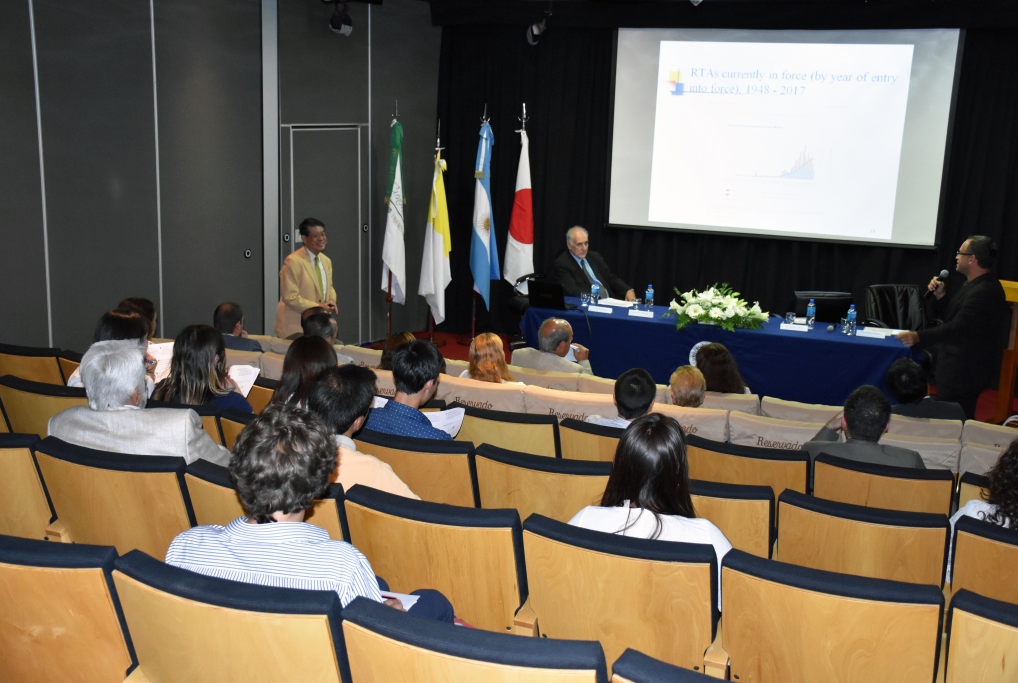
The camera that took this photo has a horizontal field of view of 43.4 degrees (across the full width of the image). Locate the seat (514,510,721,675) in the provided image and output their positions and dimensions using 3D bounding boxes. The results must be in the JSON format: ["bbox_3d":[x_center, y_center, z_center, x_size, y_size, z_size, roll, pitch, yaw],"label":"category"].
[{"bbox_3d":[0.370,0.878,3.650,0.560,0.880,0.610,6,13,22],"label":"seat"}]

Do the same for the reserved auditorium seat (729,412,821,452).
[{"bbox_3d":[1.395,0.767,6.439,0.540,0.900,0.600,7,15,22],"label":"reserved auditorium seat"}]

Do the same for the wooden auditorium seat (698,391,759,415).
[{"bbox_3d":[1.224,0.682,7.503,0.540,0.930,0.600,7,14,20],"label":"wooden auditorium seat"}]

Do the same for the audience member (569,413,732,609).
[{"bbox_3d":[0.418,0.737,3.682,0.480,1.189,0.780,7,14,20],"label":"audience member"}]

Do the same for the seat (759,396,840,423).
[{"bbox_3d":[1.739,0.732,7.379,0.540,0.900,0.600,7,15,22],"label":"seat"}]

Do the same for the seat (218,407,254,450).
[{"bbox_3d":[-0.781,0.664,5.177,0.540,0.900,0.630,7,15,22],"label":"seat"}]

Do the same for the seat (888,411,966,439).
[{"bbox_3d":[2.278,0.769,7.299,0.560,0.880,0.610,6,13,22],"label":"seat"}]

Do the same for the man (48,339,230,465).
[{"bbox_3d":[-1.115,0.513,4.356,0.580,1.203,0.850,7,15,22],"label":"man"}]

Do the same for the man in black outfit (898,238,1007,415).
[{"bbox_3d":[2.926,0.124,8.547,0.720,1.628,0.520,7,14,20],"label":"man in black outfit"}]

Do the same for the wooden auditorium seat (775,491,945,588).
[{"bbox_3d":[1.205,0.892,4.357,0.540,0.900,0.600,7,15,22],"label":"wooden auditorium seat"}]

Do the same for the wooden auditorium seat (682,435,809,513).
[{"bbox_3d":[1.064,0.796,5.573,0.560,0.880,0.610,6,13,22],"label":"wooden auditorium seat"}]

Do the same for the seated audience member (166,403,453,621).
[{"bbox_3d":[-0.352,0.662,2.966,0.540,1.227,0.850,7,15,22],"label":"seated audience member"}]

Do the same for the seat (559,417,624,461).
[{"bbox_3d":[0.542,0.764,5.617,0.540,0.930,0.600,7,14,20],"label":"seat"}]

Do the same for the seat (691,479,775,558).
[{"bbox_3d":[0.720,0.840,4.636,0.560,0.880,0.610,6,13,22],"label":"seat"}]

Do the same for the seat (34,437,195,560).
[{"bbox_3d":[-1.083,0.725,4.100,0.540,0.930,0.600,7,14,20],"label":"seat"}]

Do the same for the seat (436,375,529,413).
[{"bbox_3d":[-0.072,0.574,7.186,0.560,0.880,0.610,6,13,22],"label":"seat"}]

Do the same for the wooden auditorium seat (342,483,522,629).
[{"bbox_3d":[-0.123,0.839,3.745,0.540,0.930,0.600,7,14,20],"label":"wooden auditorium seat"}]

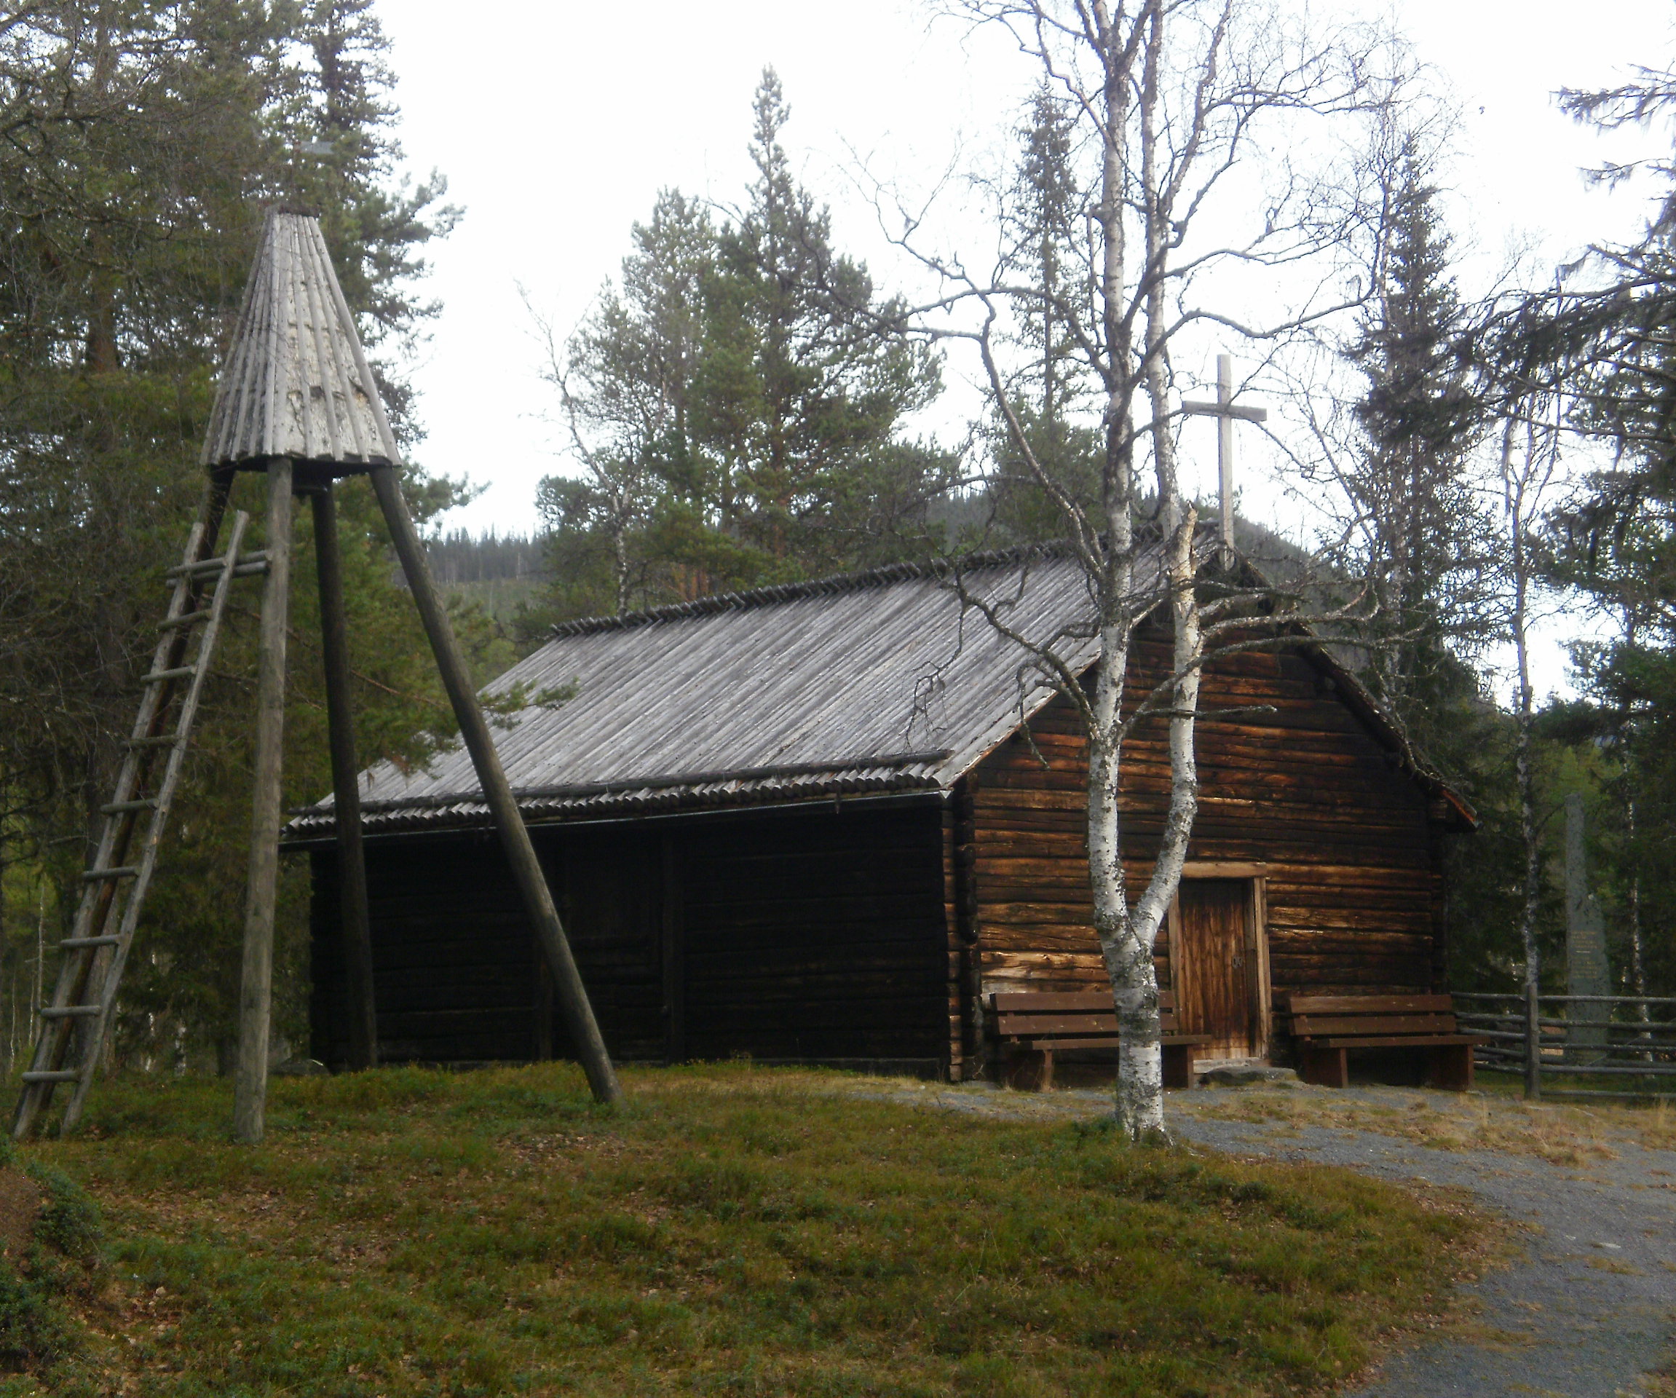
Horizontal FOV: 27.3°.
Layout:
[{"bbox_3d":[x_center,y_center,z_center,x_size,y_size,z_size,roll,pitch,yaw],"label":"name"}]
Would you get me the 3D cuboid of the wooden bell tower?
[{"bbox_3d":[-3.293,-0.219,21.033,2.895,5.687,2.625,4,-7,-42],"label":"wooden bell tower"}]

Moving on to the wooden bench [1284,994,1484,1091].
[{"bbox_3d":[4.946,3.069,30.838,2.295,0.842,0.499,4,-7,-42],"label":"wooden bench"}]

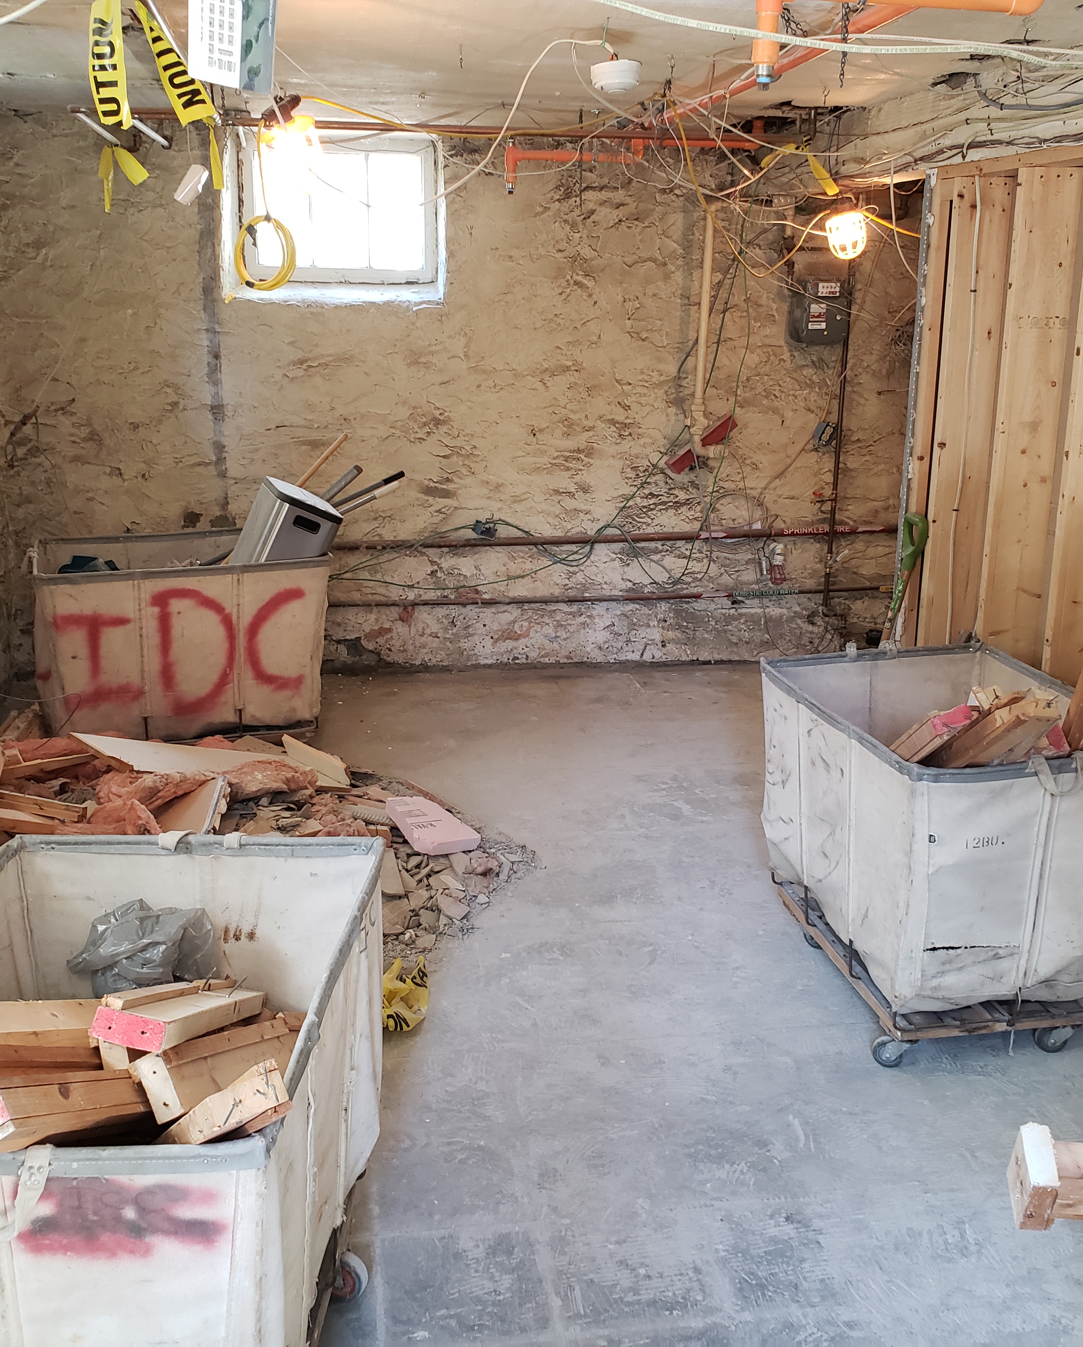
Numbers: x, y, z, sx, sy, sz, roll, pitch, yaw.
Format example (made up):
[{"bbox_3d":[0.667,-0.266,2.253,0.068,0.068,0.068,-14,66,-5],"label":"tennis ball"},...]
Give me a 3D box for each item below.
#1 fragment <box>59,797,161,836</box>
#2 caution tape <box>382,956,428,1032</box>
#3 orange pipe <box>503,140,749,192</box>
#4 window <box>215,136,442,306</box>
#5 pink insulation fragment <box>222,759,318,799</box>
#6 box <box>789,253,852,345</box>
[{"bbox_3d":[-1.237,0.436,3.873,0.290,0.140,0.220,-2,16,-8],"label":"fragment"},{"bbox_3d":[-0.392,0.825,3.533,0.200,0.100,0.250,0,15,0],"label":"caution tape"},{"bbox_3d":[0.362,-2.142,5.698,1.053,0.210,0.080,-2,16,-8],"label":"orange pipe"},{"bbox_3d":[-0.930,-2.031,6.018,0.960,0.720,0.150,-2,16,-8],"label":"window"},{"bbox_3d":[-0.962,0.373,4.780,0.340,0.100,0.190,0,15,0],"label":"pink insulation fragment"},{"bbox_3d":[1.350,-1.812,6.537,0.270,0.440,0.140,-2,15,-7],"label":"box"}]

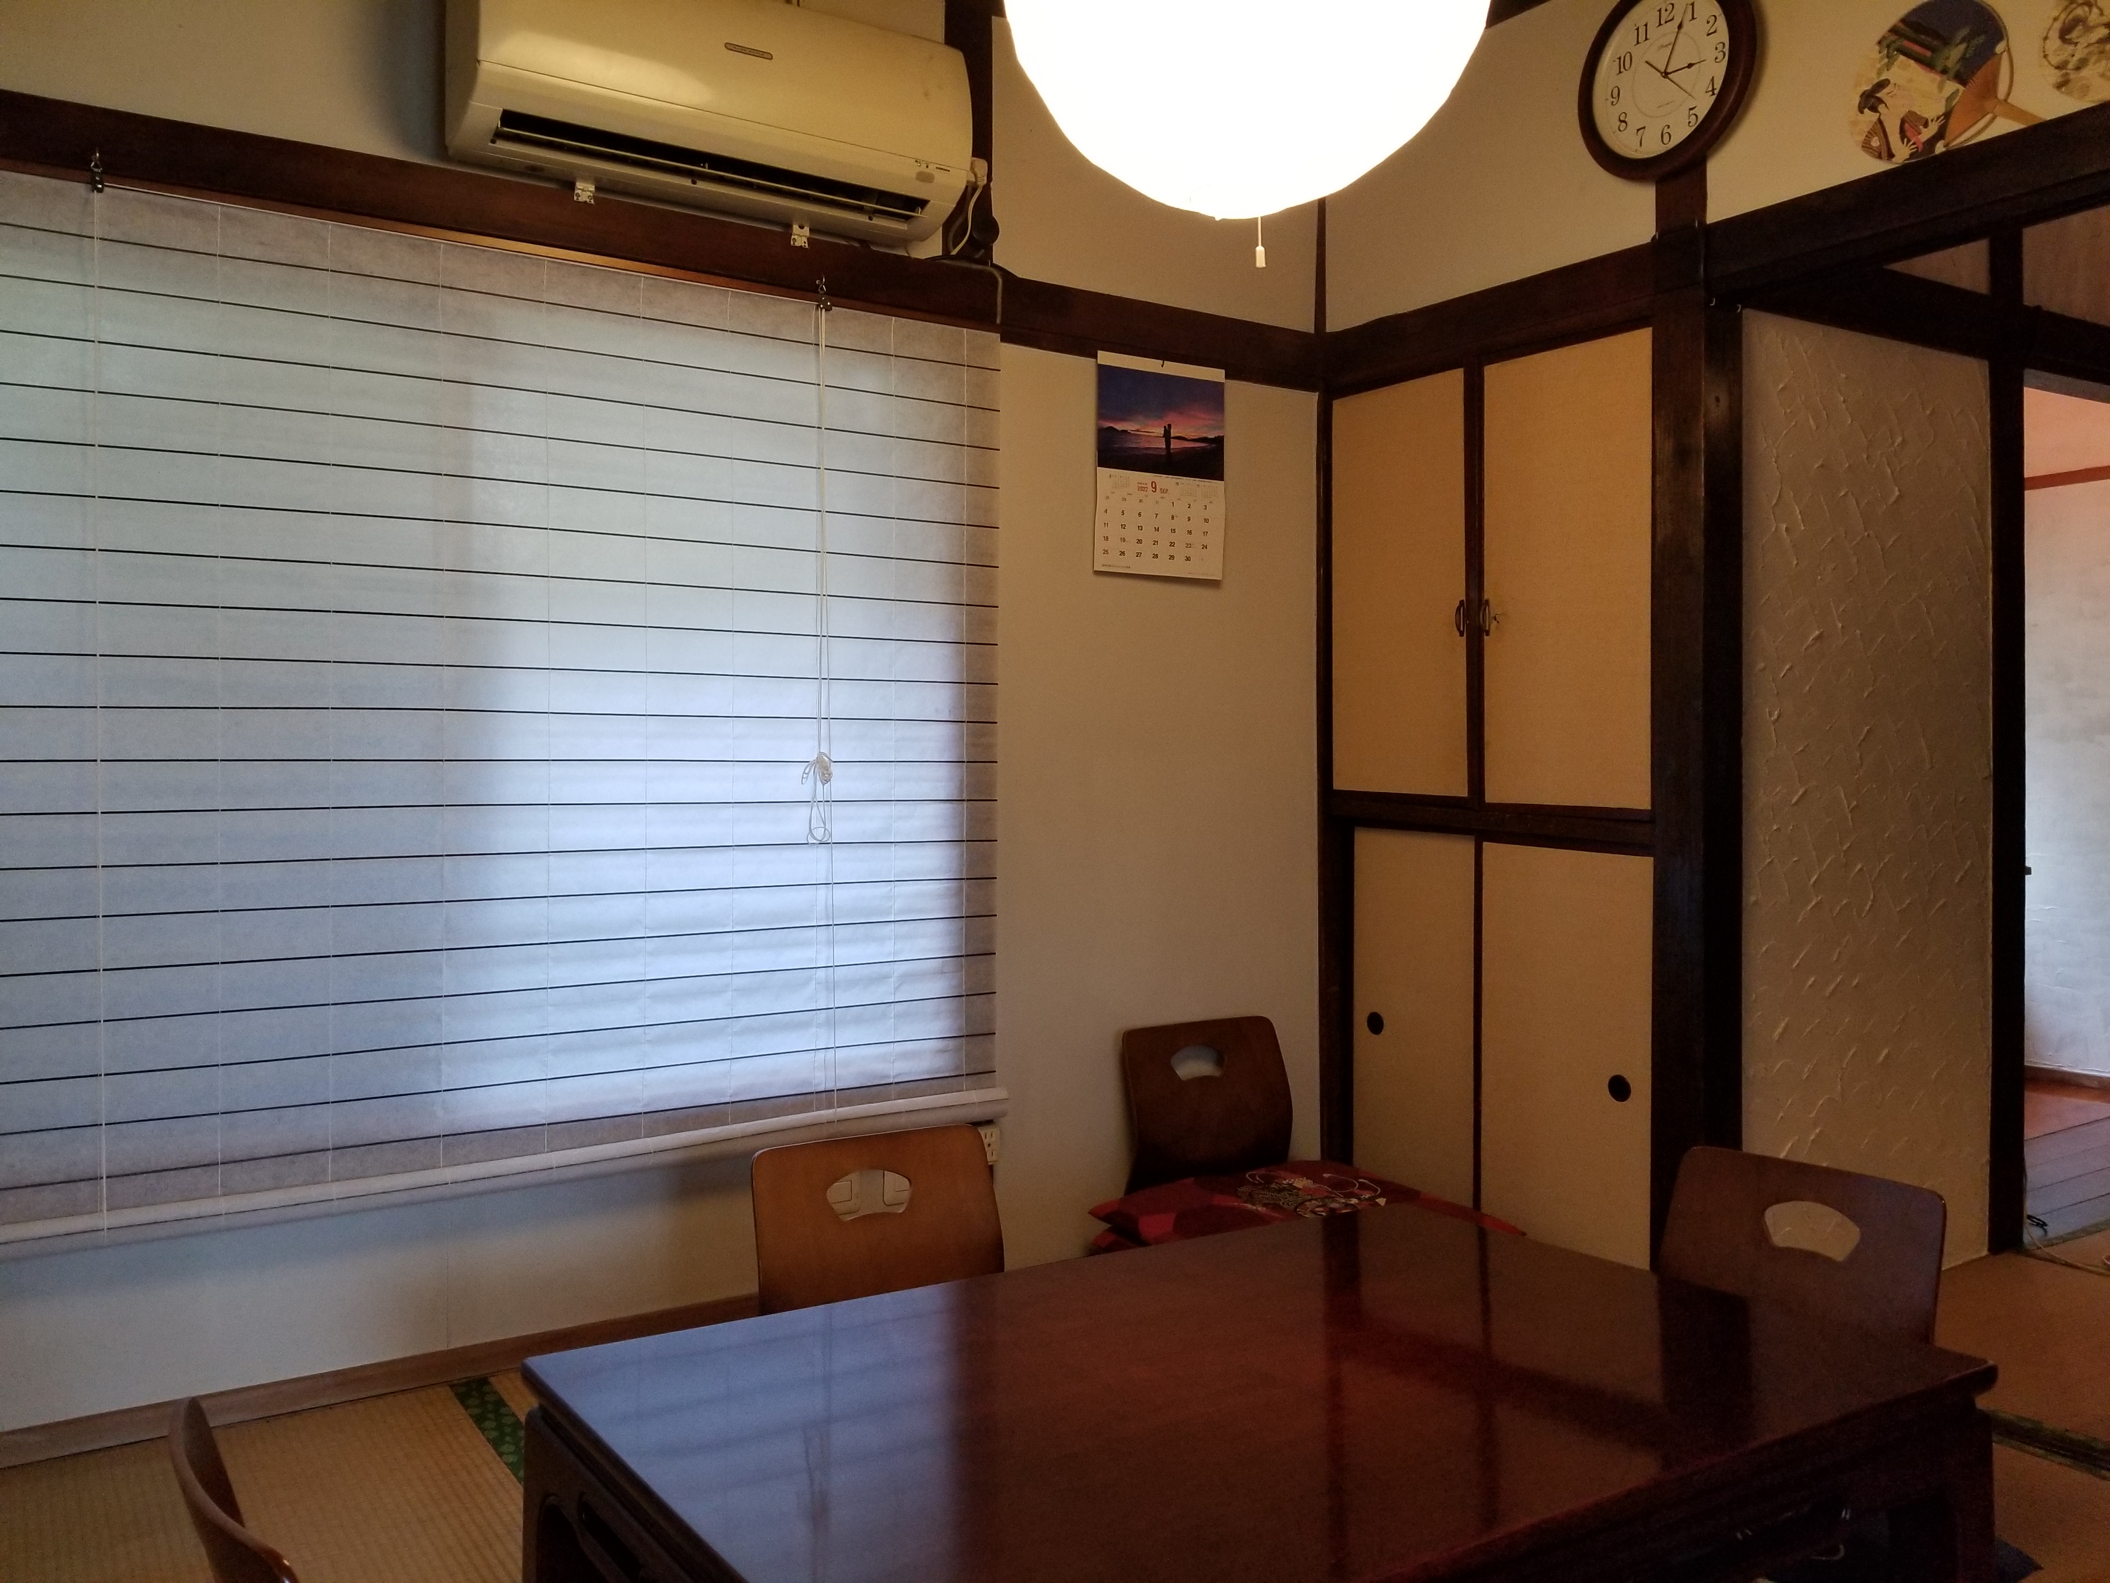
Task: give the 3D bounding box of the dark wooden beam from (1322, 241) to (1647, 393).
[{"bbox_3d":[0.812,-0.874,3.039,0.080,0.151,0.834,-1,1,-32],"label":"dark wooden beam"}]

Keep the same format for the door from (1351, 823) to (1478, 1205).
[{"bbox_3d":[0.740,0.497,3.206,0.030,0.832,0.374,-1,1,-32],"label":"door"}]

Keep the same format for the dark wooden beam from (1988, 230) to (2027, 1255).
[{"bbox_3d":[1.845,-0.089,3.129,0.110,1.993,0.100,-1,1,-31],"label":"dark wooden beam"}]

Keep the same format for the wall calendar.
[{"bbox_3d":[0.213,-0.644,3.158,0.306,0.425,0.015,-1,1,-31],"label":"wall calendar"}]

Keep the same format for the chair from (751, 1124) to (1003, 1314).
[{"bbox_3d":[-0.196,0.729,2.194,0.385,0.410,0.480,-1,1,-19],"label":"chair"}]

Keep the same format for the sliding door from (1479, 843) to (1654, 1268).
[{"bbox_3d":[0.925,0.505,2.866,0.030,0.824,0.403,-1,1,-32],"label":"sliding door"}]

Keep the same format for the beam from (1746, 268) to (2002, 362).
[{"bbox_3d":[1.477,-0.886,2.894,0.773,0.127,0.090,-1,1,-31],"label":"beam"}]

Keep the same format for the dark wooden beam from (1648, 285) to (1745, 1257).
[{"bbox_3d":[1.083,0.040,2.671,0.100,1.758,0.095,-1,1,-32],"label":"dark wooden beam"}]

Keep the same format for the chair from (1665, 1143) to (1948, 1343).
[{"bbox_3d":[0.865,0.727,2.042,0.480,0.405,0.385,-1,1,-40],"label":"chair"}]

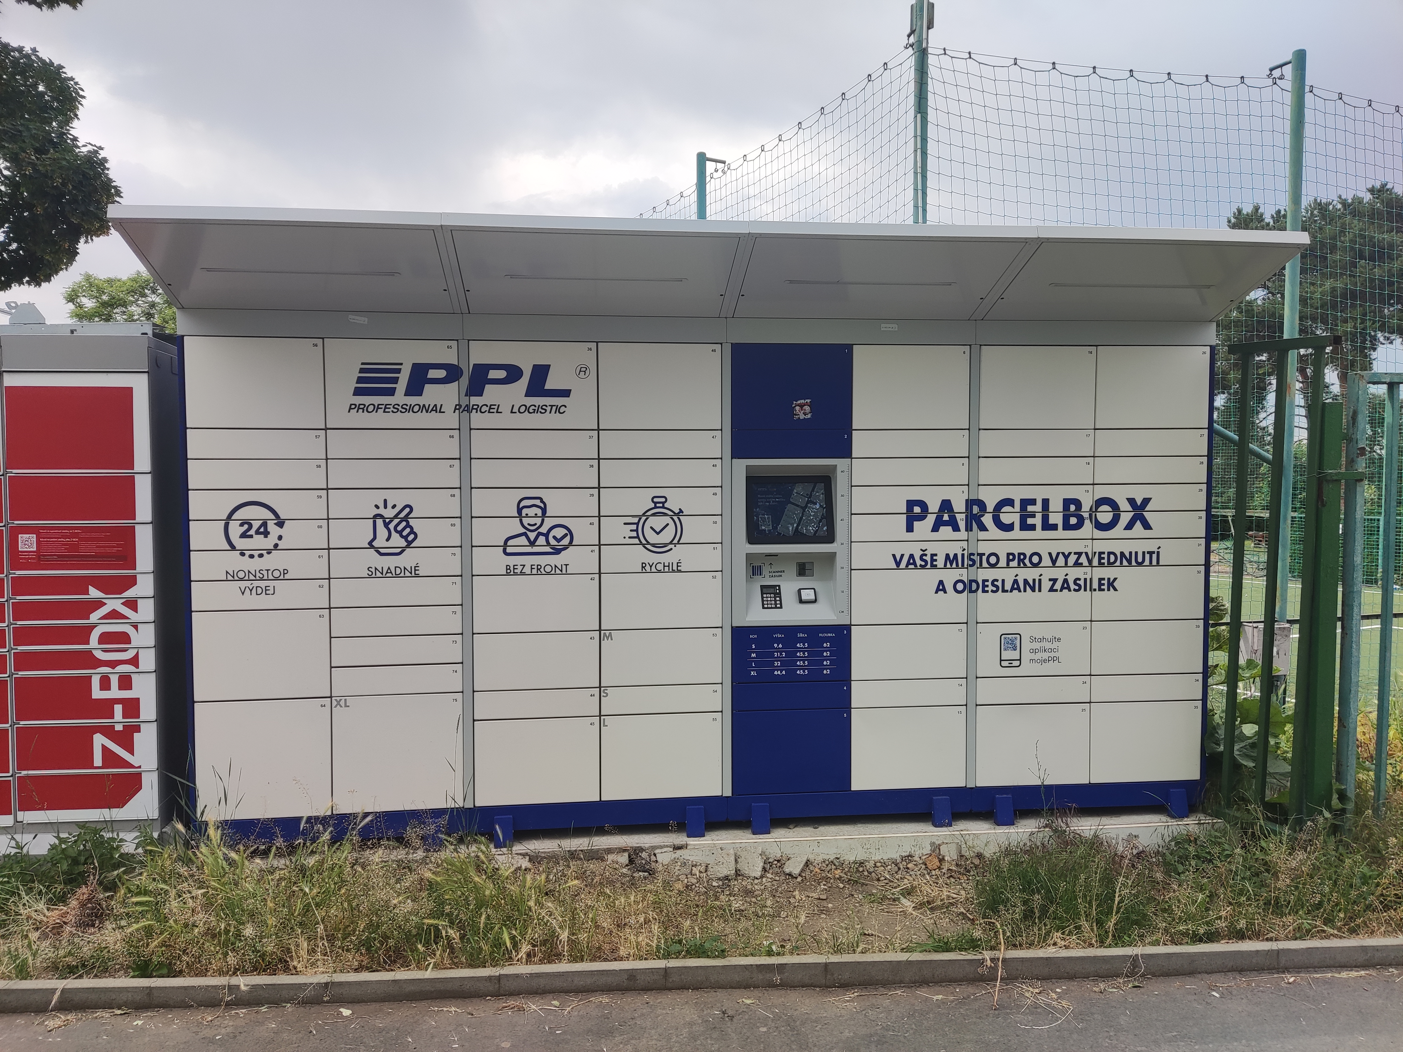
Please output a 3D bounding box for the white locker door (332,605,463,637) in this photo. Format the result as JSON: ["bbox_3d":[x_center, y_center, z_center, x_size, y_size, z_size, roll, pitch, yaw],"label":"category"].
[{"bbox_3d":[-1.198,0.375,3.997,0.491,0.107,0.022,-1,3,-7],"label":"white locker door"}]

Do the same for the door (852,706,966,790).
[{"bbox_3d":[0.875,0.937,4.294,0.494,0.343,0.025,-1,3,-7],"label":"door"}]

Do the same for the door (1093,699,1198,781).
[{"bbox_3d":[1.916,0.926,4.381,0.491,0.340,0.022,-1,3,-7],"label":"door"}]

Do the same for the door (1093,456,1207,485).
[{"bbox_3d":[1.926,-0.238,4.363,0.497,0.110,0.025,-1,3,-7],"label":"door"}]

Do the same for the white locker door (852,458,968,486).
[{"bbox_3d":[0.865,-0.226,4.216,0.494,0.111,0.025,-1,3,-6],"label":"white locker door"}]

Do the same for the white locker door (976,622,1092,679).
[{"bbox_3d":[1.419,0.527,4.336,0.493,0.225,0.025,-1,3,-6],"label":"white locker door"}]

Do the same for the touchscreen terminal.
[{"bbox_3d":[0.367,-0.062,4.241,0.366,0.291,0.045,-1,-11,-6],"label":"touchscreen terminal"}]

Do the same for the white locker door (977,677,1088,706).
[{"bbox_3d":[1.421,0.702,4.345,0.493,0.109,0.025,-1,3,-6],"label":"white locker door"}]

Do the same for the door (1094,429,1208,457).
[{"bbox_3d":[1.917,-0.353,4.346,0.494,0.111,0.025,-1,3,-7],"label":"door"}]

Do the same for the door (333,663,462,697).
[{"bbox_3d":[-1.197,0.607,4.009,0.491,0.107,0.022,-1,3,-7],"label":"door"}]

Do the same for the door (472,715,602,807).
[{"bbox_3d":[-0.661,0.953,4.124,0.495,0.341,0.025,-1,3,-6],"label":"door"}]

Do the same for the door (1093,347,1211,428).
[{"bbox_3d":[1.924,-0.591,4.344,0.497,0.342,0.025,-1,3,-7],"label":"door"}]

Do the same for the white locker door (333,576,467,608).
[{"bbox_3d":[-1.204,0.259,4.006,0.502,0.111,0.025,-1,3,-6],"label":"white locker door"}]

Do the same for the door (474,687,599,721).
[{"bbox_3d":[-0.669,0.721,4.115,0.497,0.110,0.025,-1,3,-7],"label":"door"}]

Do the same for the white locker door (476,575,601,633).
[{"bbox_3d":[-0.660,0.310,4.071,0.498,0.227,0.025,-1,3,-6],"label":"white locker door"}]

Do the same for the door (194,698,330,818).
[{"bbox_3d":[-1.700,0.905,3.968,0.491,0.456,0.022,-1,3,-7],"label":"door"}]

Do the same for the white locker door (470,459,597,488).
[{"bbox_3d":[-0.662,-0.209,4.051,0.494,0.111,0.025,-1,3,-7],"label":"white locker door"}]

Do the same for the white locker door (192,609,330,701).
[{"bbox_3d":[-1.711,0.499,3.961,0.510,0.347,0.025,-1,3,-6],"label":"white locker door"}]

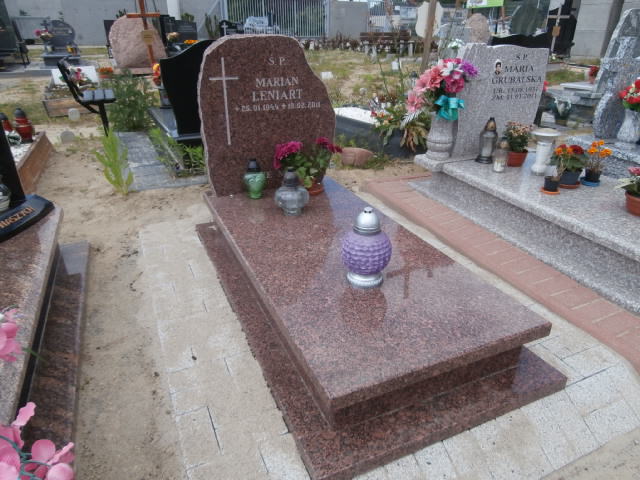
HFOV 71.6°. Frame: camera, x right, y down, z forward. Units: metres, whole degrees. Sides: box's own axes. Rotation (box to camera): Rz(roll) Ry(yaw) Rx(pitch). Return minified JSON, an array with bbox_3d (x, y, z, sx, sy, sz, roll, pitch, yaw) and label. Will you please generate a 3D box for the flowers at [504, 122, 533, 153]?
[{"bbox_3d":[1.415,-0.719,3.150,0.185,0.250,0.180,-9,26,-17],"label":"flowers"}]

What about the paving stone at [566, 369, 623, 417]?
[{"bbox_3d":[0.905,0.531,1.475,0.195,0.060,0.110,-11,27,-21],"label":"paving stone"}]

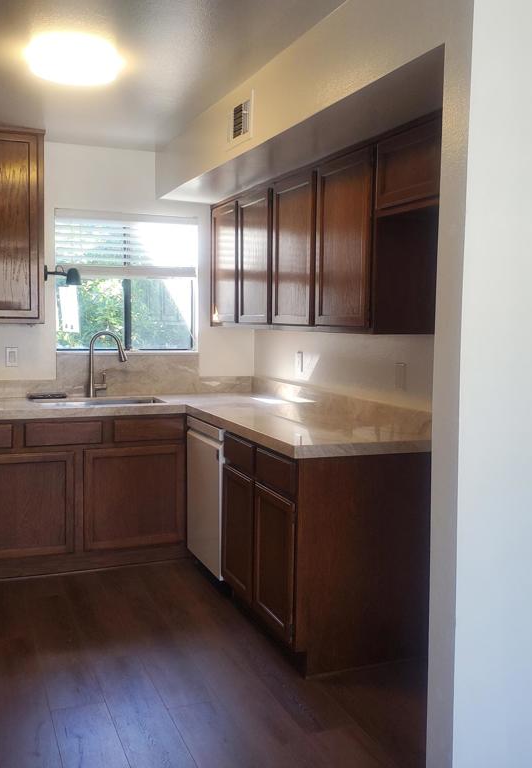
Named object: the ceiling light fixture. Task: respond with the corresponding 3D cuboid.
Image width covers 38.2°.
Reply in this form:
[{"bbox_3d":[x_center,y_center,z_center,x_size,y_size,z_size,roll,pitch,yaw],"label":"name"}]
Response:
[{"bbox_3d":[-0.741,-1.232,2.958,0.360,0.100,0.360,-2,5,-22],"label":"ceiling light fixture"}]

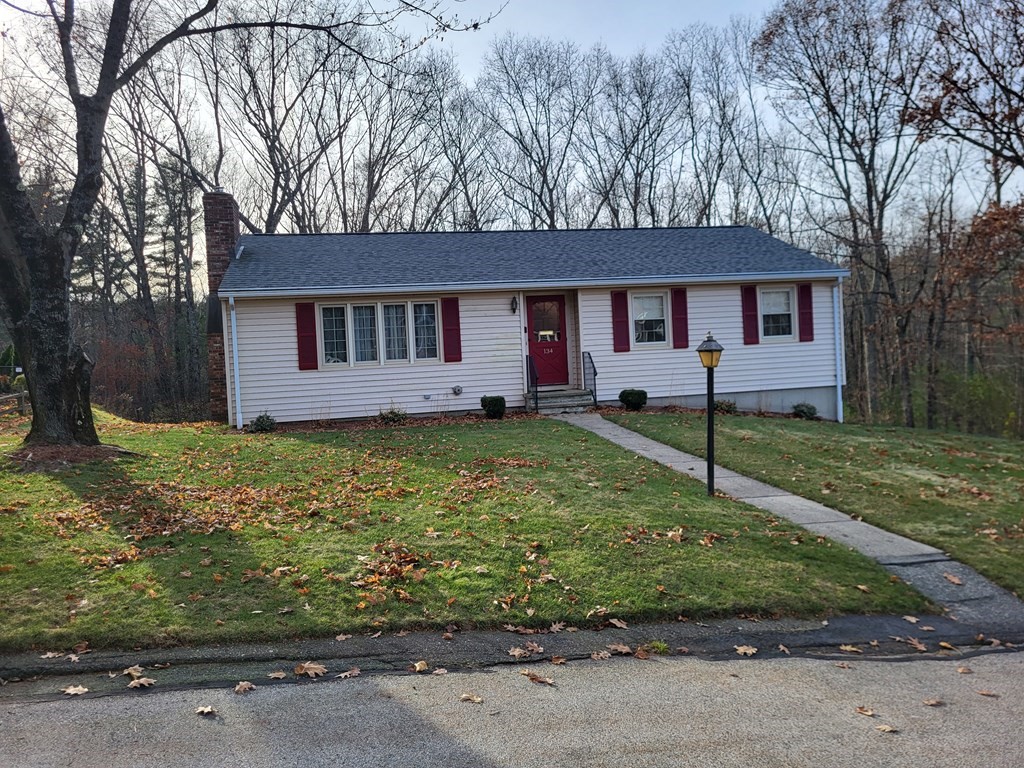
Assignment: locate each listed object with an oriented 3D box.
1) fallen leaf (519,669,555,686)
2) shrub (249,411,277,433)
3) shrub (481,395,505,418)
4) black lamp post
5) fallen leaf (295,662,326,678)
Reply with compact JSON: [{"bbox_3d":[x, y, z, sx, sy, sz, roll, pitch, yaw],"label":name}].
[{"bbox_3d":[0.138,1.650,4.330,0.240,0.040,0.085,-2,2,38],"label":"fallen leaf"},{"bbox_3d":[-5.012,0.753,15.450,0.530,0.420,0.480,-3,2,-12],"label":"shrub"},{"bbox_3d":[-0.395,0.486,16.400,0.500,0.490,0.480,-3,2,0],"label":"shrub"},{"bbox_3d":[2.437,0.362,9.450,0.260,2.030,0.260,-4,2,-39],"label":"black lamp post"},{"bbox_3d":[-1.179,1.679,4.500,0.190,0.045,0.135,-3,2,0],"label":"fallen leaf"}]

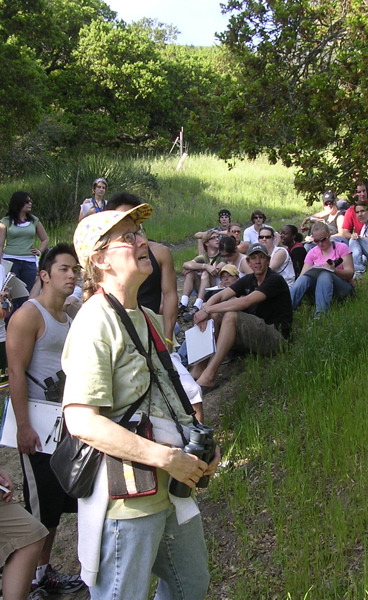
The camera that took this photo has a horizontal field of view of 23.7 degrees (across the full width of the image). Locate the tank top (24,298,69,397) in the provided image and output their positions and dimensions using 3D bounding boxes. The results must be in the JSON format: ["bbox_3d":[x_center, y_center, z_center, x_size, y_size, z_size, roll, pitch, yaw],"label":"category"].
[{"bbox_3d":[-0.669,0.283,4.400,0.230,0.560,0.330,3,4,43],"label":"tank top"}]

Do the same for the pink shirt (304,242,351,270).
[{"bbox_3d":[1.399,-0.344,8.500,0.440,0.450,0.300,1,3,22],"label":"pink shirt"}]

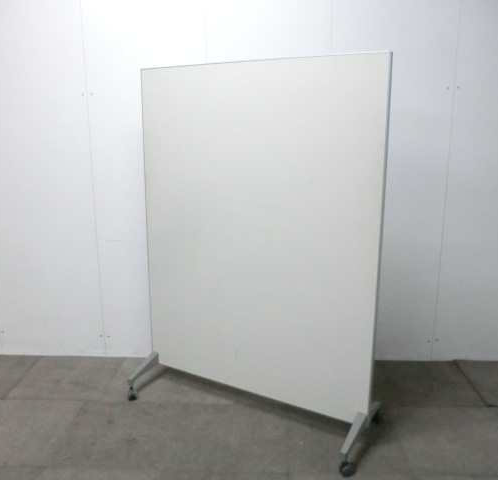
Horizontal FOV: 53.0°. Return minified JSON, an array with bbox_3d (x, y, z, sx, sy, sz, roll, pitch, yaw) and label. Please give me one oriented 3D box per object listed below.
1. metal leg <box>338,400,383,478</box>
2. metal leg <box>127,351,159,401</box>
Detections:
[{"bbox_3d":[0.489,0.817,2.132,0.056,0.168,0.445,8,16,30],"label":"metal leg"},{"bbox_3d":[-0.485,0.685,2.703,0.056,0.168,0.445,8,16,30],"label":"metal leg"}]

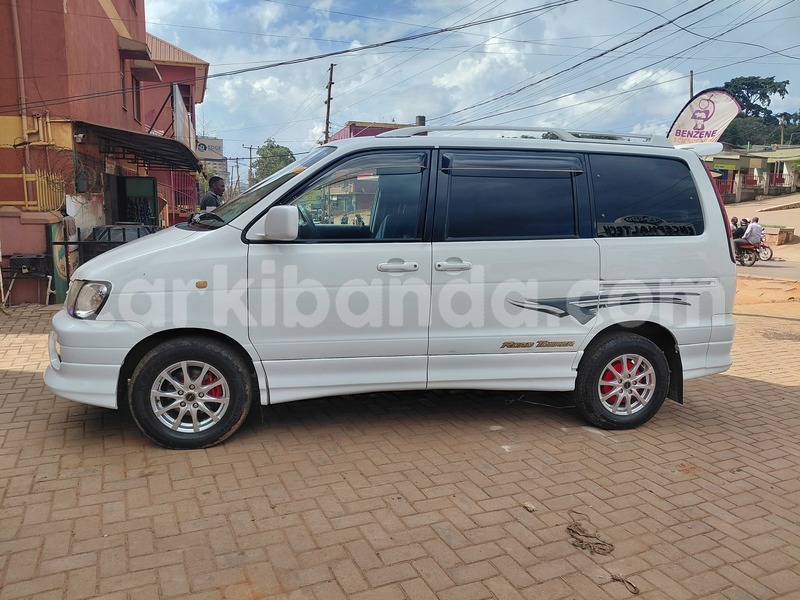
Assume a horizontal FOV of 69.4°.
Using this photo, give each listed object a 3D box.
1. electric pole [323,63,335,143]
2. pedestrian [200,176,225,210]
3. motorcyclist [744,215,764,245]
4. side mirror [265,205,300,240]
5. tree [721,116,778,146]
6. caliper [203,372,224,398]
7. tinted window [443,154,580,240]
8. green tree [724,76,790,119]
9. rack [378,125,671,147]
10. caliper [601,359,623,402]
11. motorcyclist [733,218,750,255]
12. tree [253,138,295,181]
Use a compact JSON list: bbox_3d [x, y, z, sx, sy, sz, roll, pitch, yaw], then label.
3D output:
[{"bbox_3d":[-4.350,-9.066,33.741,0.400,9.000,0.300,9,10,17],"label":"electric pole"},{"bbox_3d":[-2.293,-0.678,7.137,0.360,1.660,0.460,0,10,-12],"label":"pedestrian"},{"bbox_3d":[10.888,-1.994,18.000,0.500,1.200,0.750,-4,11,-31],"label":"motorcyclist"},{"bbox_3d":[-0.618,-0.406,3.027,0.165,0.190,0.200,0,10,-12],"label":"side mirror"},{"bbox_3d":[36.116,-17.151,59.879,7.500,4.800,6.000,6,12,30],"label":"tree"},{"bbox_3d":[-1.086,0.498,3.365,0.131,0.169,0.090,0,7,-11],"label":"caliper"},{"bbox_3d":[0.697,-0.634,3.538,0.886,0.536,0.060,0,-1,-11],"label":"tinted window"},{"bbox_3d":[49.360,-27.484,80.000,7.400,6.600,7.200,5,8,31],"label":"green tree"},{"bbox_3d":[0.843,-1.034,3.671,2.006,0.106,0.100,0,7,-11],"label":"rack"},{"bbox_3d":[1.409,0.535,3.841,0.135,0.270,0.085,0,10,-12],"label":"caliper"},{"bbox_3d":[11.821,-2.198,20.000,0.700,1.260,0.520,6,8,36],"label":"motorcyclist"},{"bbox_3d":[-12.819,-12.364,58.611,4.500,7.400,4.500,2,10,0],"label":"tree"}]

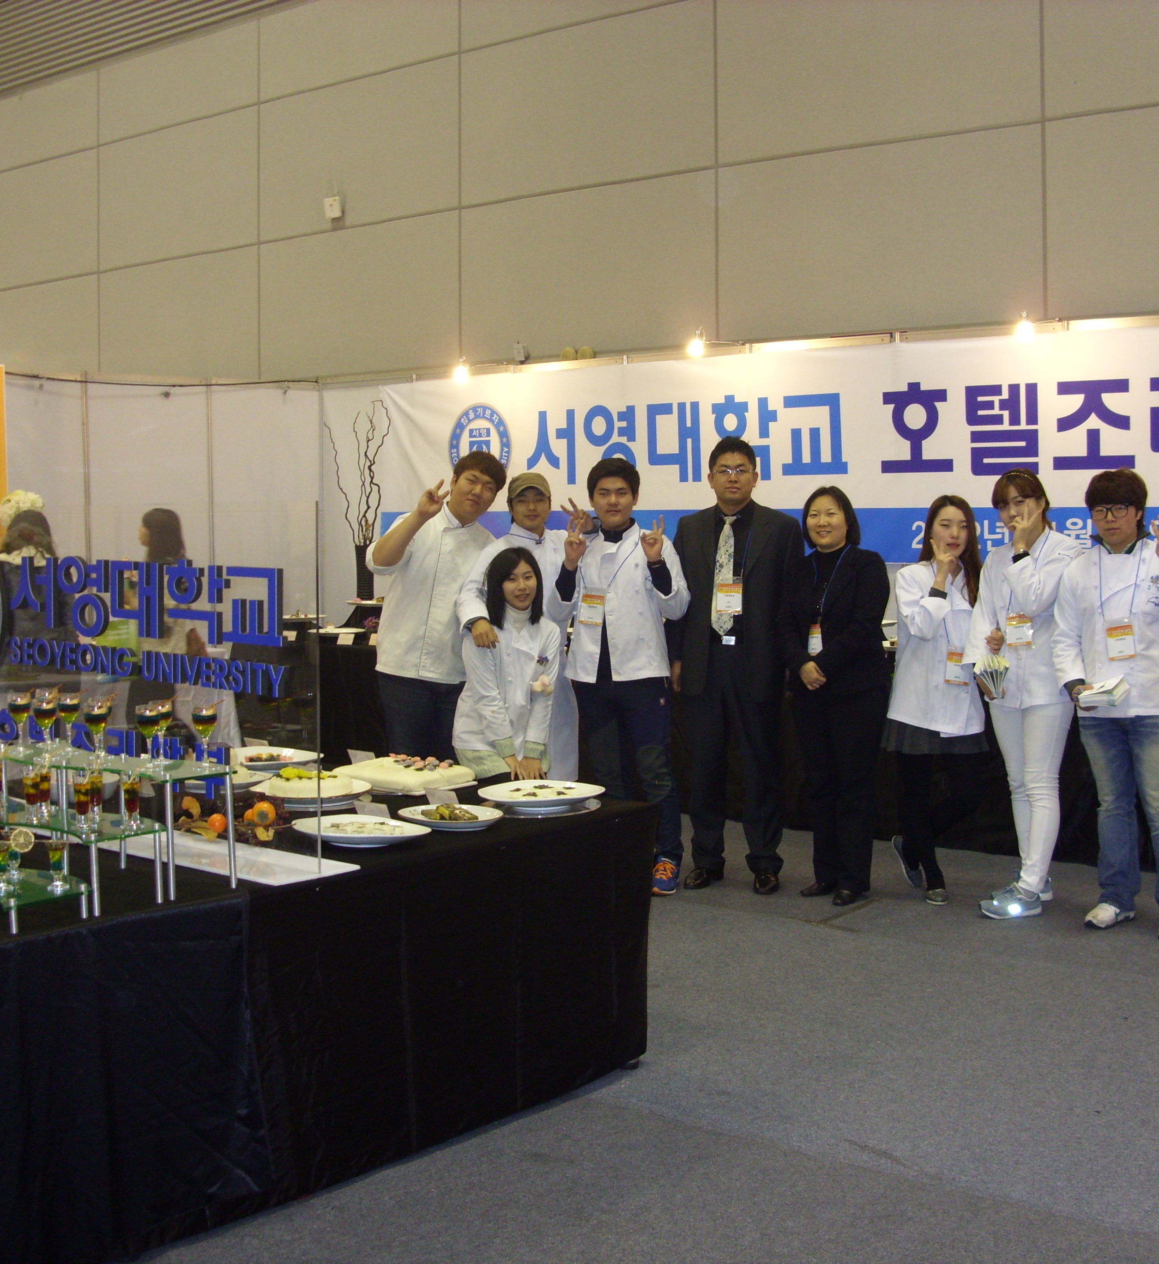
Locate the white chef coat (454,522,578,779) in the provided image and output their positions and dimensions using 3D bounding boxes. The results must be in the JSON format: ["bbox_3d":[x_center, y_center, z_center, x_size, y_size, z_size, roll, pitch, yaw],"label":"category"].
[{"bbox_3d":[-0.257,0.095,7.600,0.540,1.070,0.380,-1,4,-5],"label":"white chef coat"}]

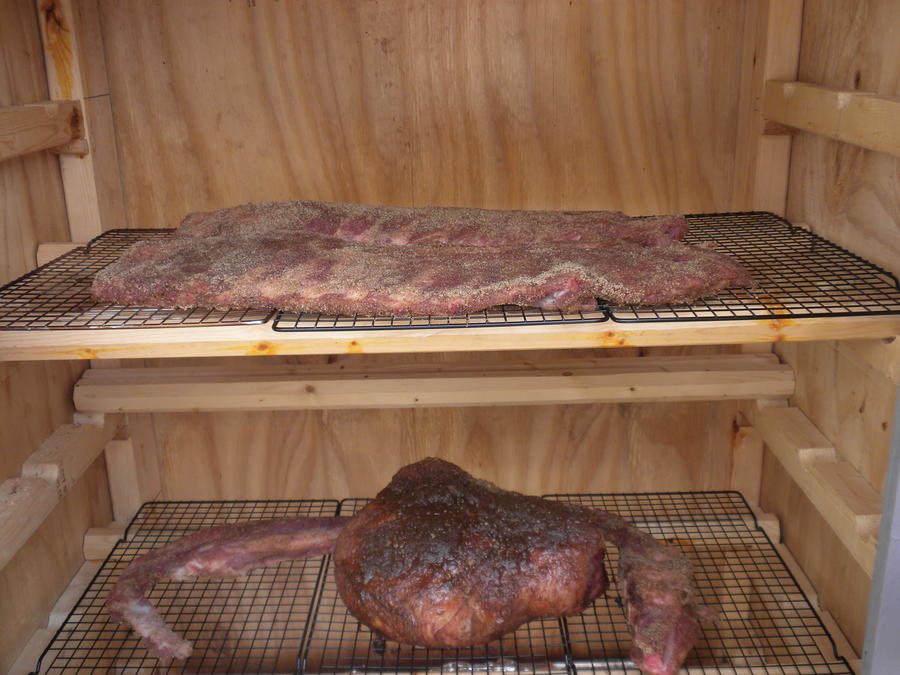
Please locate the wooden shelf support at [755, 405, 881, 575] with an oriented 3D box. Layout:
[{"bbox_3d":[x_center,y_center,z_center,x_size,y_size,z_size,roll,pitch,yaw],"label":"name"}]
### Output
[{"bbox_3d":[0.371,0.135,0.958,0.039,0.037,0.419,-1,18,0],"label":"wooden shelf support"}]

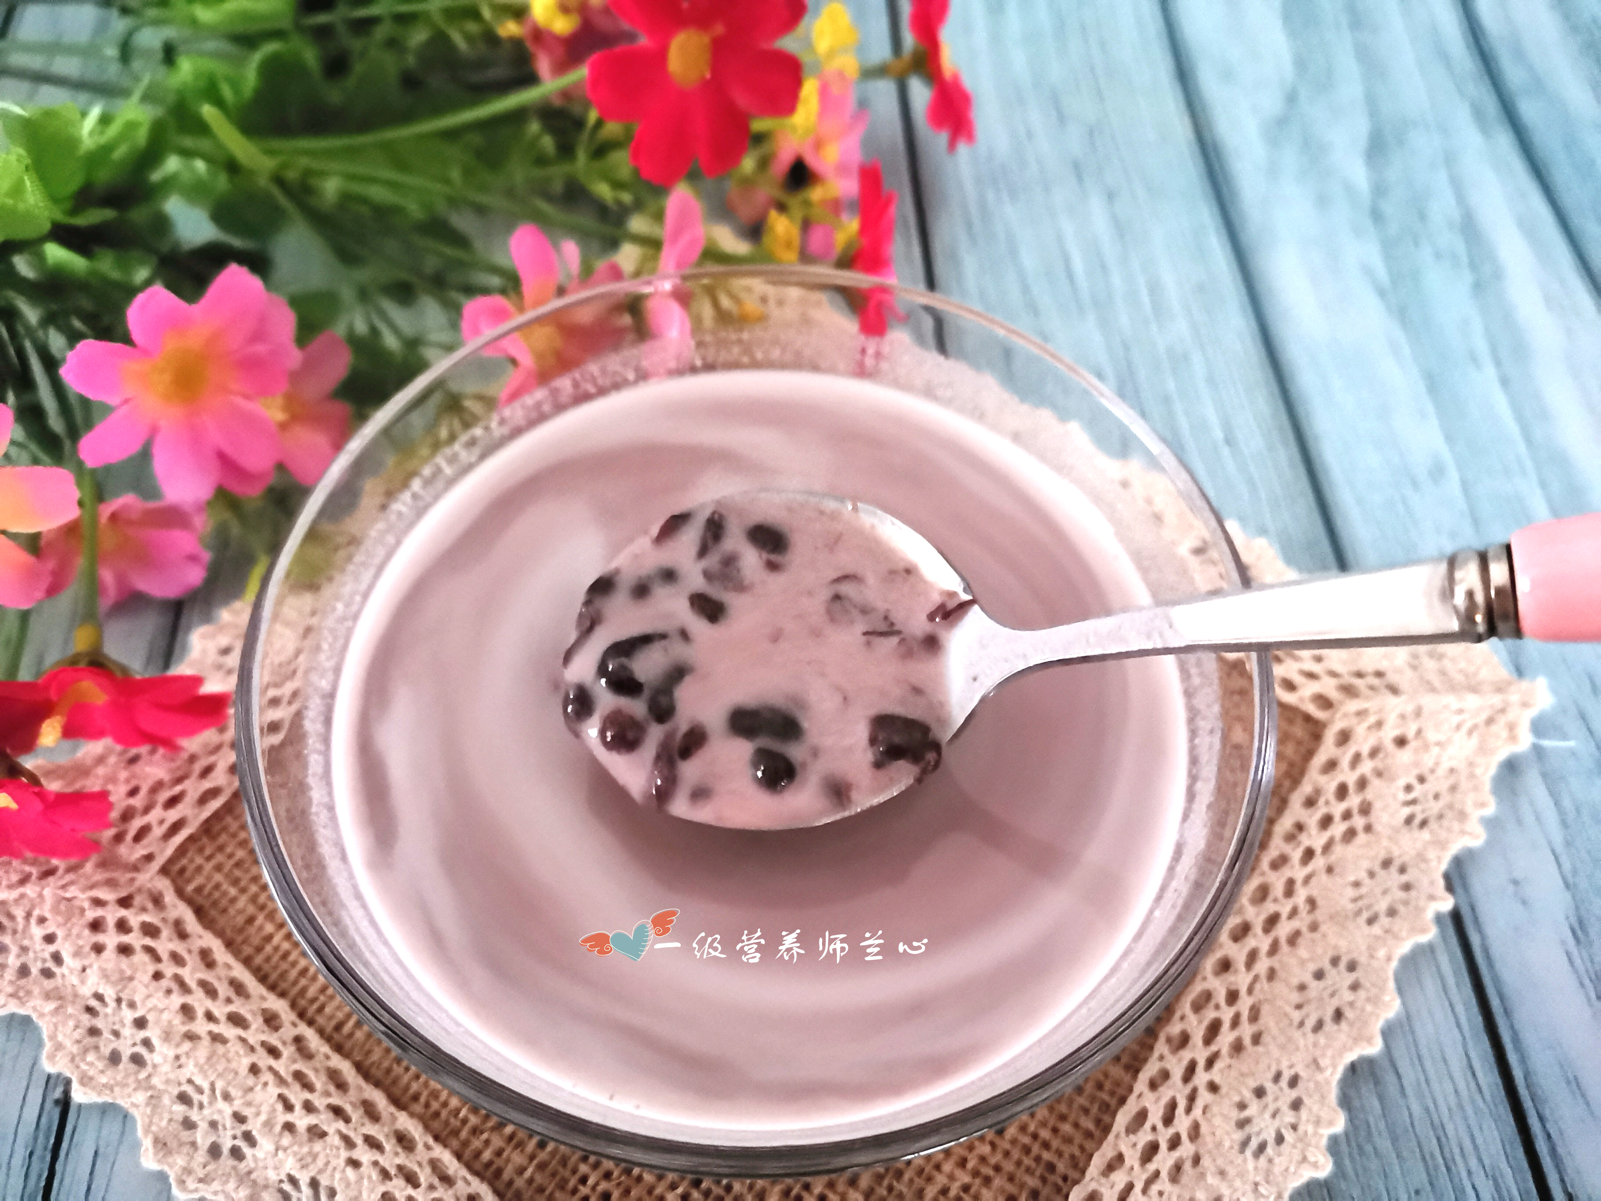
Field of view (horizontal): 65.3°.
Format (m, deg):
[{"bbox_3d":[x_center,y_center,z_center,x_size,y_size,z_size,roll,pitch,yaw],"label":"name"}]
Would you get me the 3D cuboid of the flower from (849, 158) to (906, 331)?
[{"bbox_3d":[0.016,-0.073,0.259,0.011,0.037,0.036,-2,58,3],"label":"flower"}]

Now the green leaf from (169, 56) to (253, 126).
[{"bbox_3d":[-0.149,-0.129,0.315,0.021,0.009,0.021,7,59,-12],"label":"green leaf"}]

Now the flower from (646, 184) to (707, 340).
[{"bbox_3d":[-0.026,-0.069,0.258,0.013,0.032,0.034,11,58,4],"label":"flower"}]

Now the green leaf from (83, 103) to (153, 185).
[{"bbox_3d":[-0.145,-0.097,0.265,0.016,0.014,0.014,1,58,-1],"label":"green leaf"}]

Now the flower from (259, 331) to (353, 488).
[{"bbox_3d":[-0.101,-0.038,0.247,0.032,0.033,0.014,-30,24,-19],"label":"flower"}]

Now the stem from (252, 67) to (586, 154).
[{"bbox_3d":[-0.083,-0.102,0.265,0.083,0.008,0.005,-5,22,17],"label":"stem"}]

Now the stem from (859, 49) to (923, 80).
[{"bbox_3d":[0.023,-0.135,0.315,0.017,0.006,0.006,-15,67,-6],"label":"stem"}]

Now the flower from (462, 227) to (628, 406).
[{"bbox_3d":[-0.053,-0.058,0.257,0.036,0.038,0.016,20,17,10],"label":"flower"}]

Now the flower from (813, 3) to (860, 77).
[{"bbox_3d":[0.009,-0.141,0.315,0.011,0.011,0.018,0,78,1],"label":"flower"}]

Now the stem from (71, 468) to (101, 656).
[{"bbox_3d":[-0.134,-0.008,0.234,0.005,0.005,0.044,-15,58,-9],"label":"stem"}]

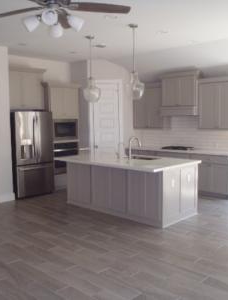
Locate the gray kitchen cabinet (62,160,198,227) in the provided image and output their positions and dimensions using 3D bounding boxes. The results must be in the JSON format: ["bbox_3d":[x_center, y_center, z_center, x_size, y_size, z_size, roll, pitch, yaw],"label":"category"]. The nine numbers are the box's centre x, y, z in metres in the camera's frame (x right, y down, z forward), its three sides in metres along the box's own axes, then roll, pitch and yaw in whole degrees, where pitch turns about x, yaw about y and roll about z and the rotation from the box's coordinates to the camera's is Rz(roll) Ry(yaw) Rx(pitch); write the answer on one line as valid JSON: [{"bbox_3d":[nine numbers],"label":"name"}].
[{"bbox_3d":[0.250,0.640,5.947,2.288,0.872,1.025,4,7,43],"label":"gray kitchen cabinet"}]

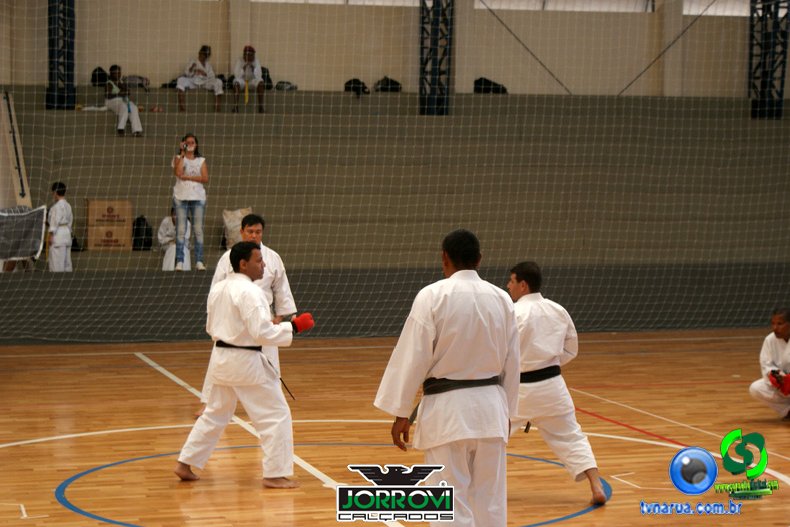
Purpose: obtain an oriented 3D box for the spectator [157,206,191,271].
[{"bbox_3d":[-2.934,-0.259,21.900,0.460,0.980,0.600,0,2,-14],"label":"spectator"}]

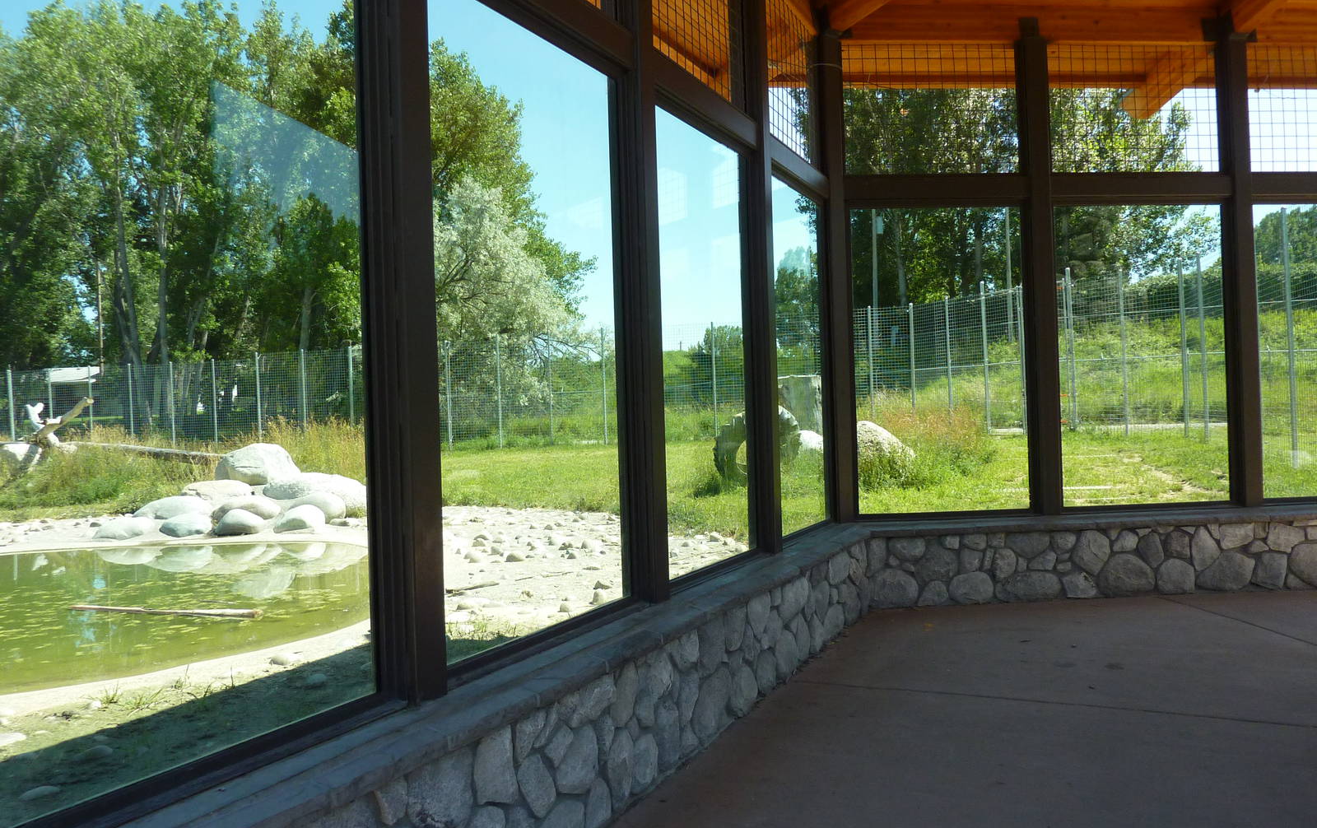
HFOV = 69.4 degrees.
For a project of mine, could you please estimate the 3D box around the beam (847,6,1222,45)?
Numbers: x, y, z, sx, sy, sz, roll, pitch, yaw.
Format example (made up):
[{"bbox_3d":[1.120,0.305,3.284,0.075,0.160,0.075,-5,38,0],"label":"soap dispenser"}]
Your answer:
[{"bbox_3d":[2.881,-2.969,7.302,3.006,0.276,0.150,-2,0,-4],"label":"beam"}]

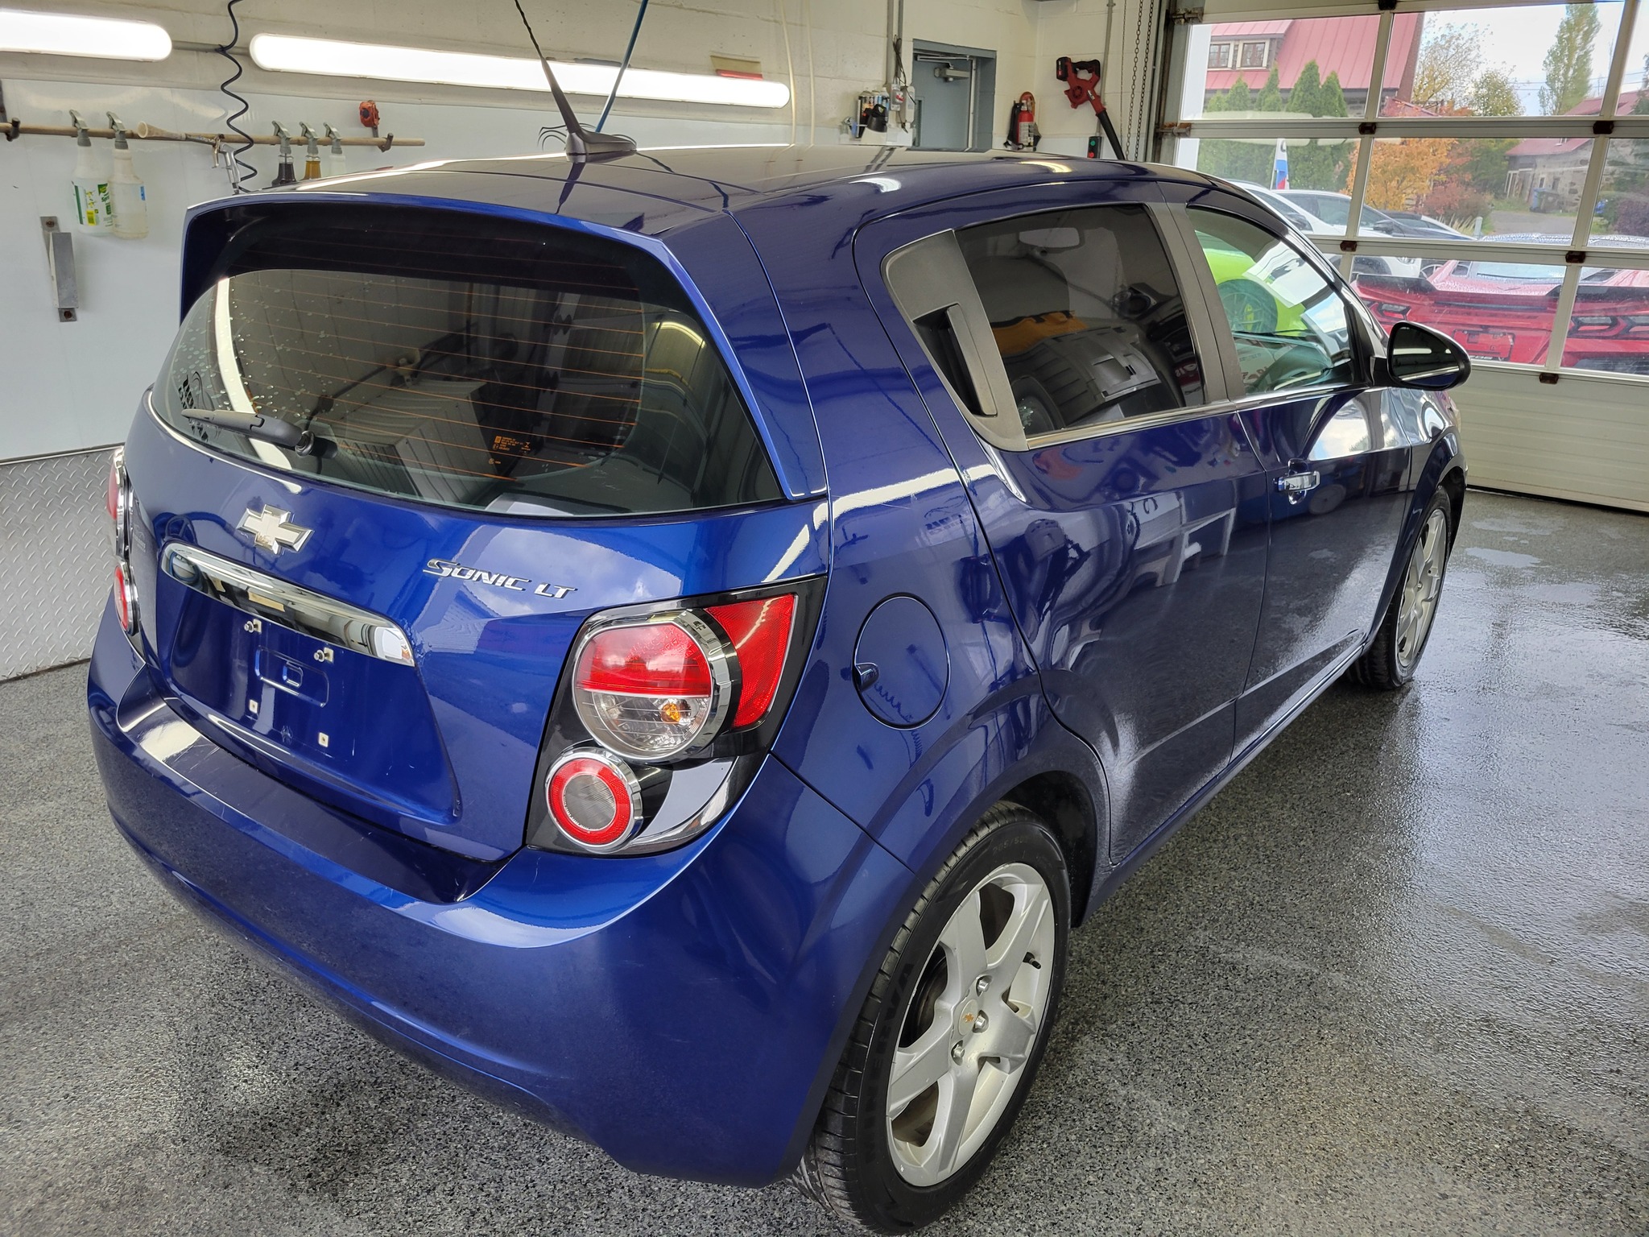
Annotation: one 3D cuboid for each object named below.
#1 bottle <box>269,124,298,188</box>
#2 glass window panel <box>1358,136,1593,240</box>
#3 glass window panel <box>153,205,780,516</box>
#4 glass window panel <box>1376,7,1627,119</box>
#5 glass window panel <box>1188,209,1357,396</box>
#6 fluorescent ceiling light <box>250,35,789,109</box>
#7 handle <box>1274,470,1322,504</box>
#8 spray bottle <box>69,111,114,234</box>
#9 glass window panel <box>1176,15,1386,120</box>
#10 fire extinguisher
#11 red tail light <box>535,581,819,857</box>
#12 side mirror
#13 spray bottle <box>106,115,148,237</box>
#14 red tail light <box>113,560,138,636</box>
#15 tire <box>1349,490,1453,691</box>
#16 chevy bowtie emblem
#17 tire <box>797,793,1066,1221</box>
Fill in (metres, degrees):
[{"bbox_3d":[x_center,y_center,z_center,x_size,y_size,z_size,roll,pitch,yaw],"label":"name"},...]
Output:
[{"bbox_3d":[-1.629,-1.340,3.766,0.110,0.305,0.095,16,25,35],"label":"bottle"},{"bbox_3d":[2.957,-1.961,5.682,0.930,0.447,0.030,16,25,35],"label":"glass window panel"},{"bbox_3d":[-0.599,-0.380,1.765,1.280,0.440,0.170,16,-5,35],"label":"glass window panel"},{"bbox_3d":[2.969,-2.463,5.495,0.930,0.445,0.030,16,25,35],"label":"glass window panel"},{"bbox_3d":[0.961,-0.661,2.568,0.050,0.395,0.850,-7,11,40],"label":"glass window panel"},{"bbox_3d":[-0.889,-1.941,4.446,0.090,0.110,2.455,14,24,34],"label":"fluorescent ceiling light"},{"bbox_3d":[0.934,-0.260,2.438,0.050,0.050,0.215,16,25,35],"label":"handle"},{"bbox_3d":[-1.908,-1.161,3.227,0.115,0.297,0.095,14,24,34],"label":"spray bottle"},{"bbox_3d":[2.289,-2.780,6.281,0.959,0.466,0.030,14,24,34],"label":"glass window panel"},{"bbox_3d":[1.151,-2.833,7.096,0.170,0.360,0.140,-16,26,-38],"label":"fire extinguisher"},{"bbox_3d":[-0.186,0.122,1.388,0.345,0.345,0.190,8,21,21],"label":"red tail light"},{"bbox_3d":[1.355,-0.588,2.772,0.178,0.156,0.115,15,24,35],"label":"side mirror"},{"bbox_3d":[-1.922,-1.213,3.407,0.110,0.315,0.095,16,25,35],"label":"spray bottle"},{"bbox_3d":[-1.168,-0.034,2.091,0.060,0.122,0.122,-15,25,-37],"label":"red tail light"},{"bbox_3d":[1.688,-0.114,3.705,0.210,0.632,0.632,15,24,34],"label":"tire"},{"bbox_3d":[-0.740,-0.117,1.658,0.183,0.060,0.016,14,6,35],"label":"chevy bowtie emblem"},{"bbox_3d":[0.139,0.553,1.829,0.210,0.632,0.637,16,25,35],"label":"tire"}]

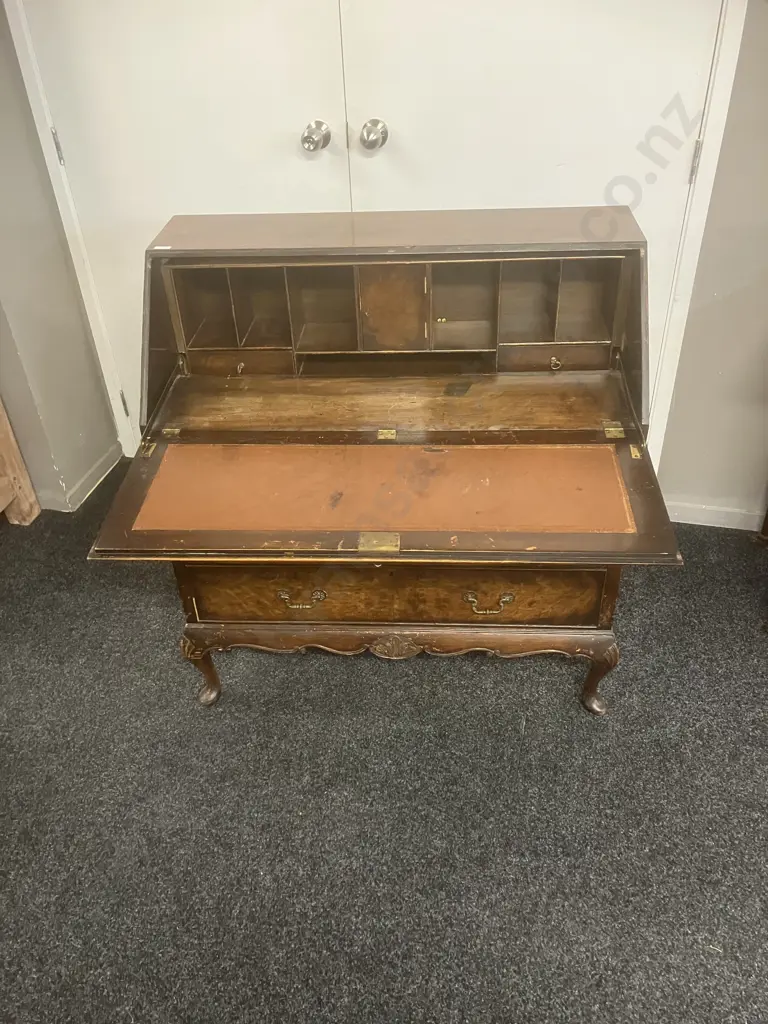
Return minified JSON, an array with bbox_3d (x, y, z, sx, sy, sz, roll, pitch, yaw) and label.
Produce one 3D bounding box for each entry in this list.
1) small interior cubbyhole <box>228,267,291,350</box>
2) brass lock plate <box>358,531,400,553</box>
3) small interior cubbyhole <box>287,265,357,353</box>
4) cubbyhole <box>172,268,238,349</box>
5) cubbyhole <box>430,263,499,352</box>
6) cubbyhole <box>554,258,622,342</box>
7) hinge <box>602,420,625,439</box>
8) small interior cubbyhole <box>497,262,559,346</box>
[{"bbox_3d":[-0.233,-0.436,1.659,0.104,0.165,0.142,0,37,4],"label":"small interior cubbyhole"},{"bbox_3d":[-0.007,0.045,1.248,0.061,0.005,0.046,0,37,4],"label":"brass lock plate"},{"bbox_3d":[-0.113,-0.430,1.654,0.125,0.177,0.142,0,37,4],"label":"small interior cubbyhole"},{"bbox_3d":[-0.341,-0.436,1.667,0.103,0.165,0.142,0,37,4],"label":"cubbyhole"},{"bbox_3d":[0.160,-0.429,1.636,0.123,0.177,0.142,0,37,4],"label":"cubbyhole"},{"bbox_3d":[0.388,-0.434,1.617,0.104,0.165,0.142,0,37,4],"label":"cubbyhole"},{"bbox_3d":[0.406,-0.145,1.462,0.034,0.005,0.057,0,37,4],"label":"hinge"},{"bbox_3d":[0.279,-0.434,1.624,0.106,0.165,0.142,0,37,4],"label":"small interior cubbyhole"}]

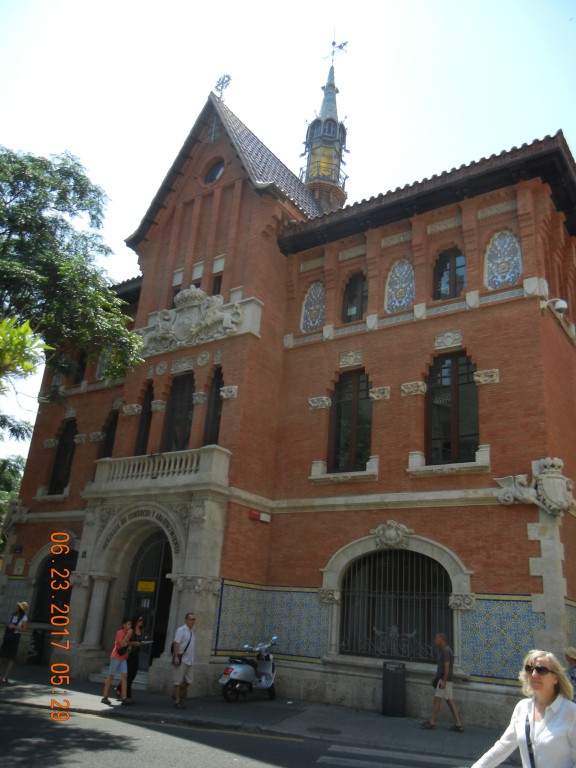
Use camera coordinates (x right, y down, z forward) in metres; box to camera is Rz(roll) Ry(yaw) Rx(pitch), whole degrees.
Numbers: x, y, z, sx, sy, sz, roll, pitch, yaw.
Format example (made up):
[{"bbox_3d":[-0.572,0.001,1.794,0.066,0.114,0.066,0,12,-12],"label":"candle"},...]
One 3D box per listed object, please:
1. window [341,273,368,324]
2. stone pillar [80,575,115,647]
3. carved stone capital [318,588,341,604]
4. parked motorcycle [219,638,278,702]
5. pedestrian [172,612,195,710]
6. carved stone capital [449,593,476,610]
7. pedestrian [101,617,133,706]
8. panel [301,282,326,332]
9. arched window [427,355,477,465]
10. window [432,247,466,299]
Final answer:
[{"bbox_3d":[1.837,-2.321,17.819,0.780,1.380,0.200,-10,-24,34],"label":"window"},{"bbox_3d":[-4.798,5.687,16.700,0.470,1.870,0.470,-10,-24,34],"label":"stone pillar"},{"bbox_3d":[0.922,4.851,15.221,0.550,0.340,0.270,-10,-24,34],"label":"carved stone capital"},{"bbox_3d":[-0.857,6.591,15.263,0.720,1.240,1.800,-13,-27,40],"label":"parked motorcycle"},{"bbox_3d":[-2.062,5.510,13.365,0.360,1.700,0.500,-10,-24,34],"label":"pedestrian"},{"bbox_3d":[3.865,4.818,14.712,0.600,0.335,0.250,-10,-25,34],"label":"carved stone capital"},{"bbox_3d":[-3.325,5.444,13.175,0.500,1.570,0.450,-10,-25,34],"label":"pedestrian"},{"bbox_3d":[0.742,-2.136,18.425,0.750,1.400,0.100,-10,-24,34],"label":"panel"},{"bbox_3d":[4.098,0.599,16.716,1.500,2.950,0.300,-10,-25,34],"label":"arched window"},{"bbox_3d":[4.428,-2.979,18.102,0.930,1.650,0.250,-10,-25,34],"label":"window"}]

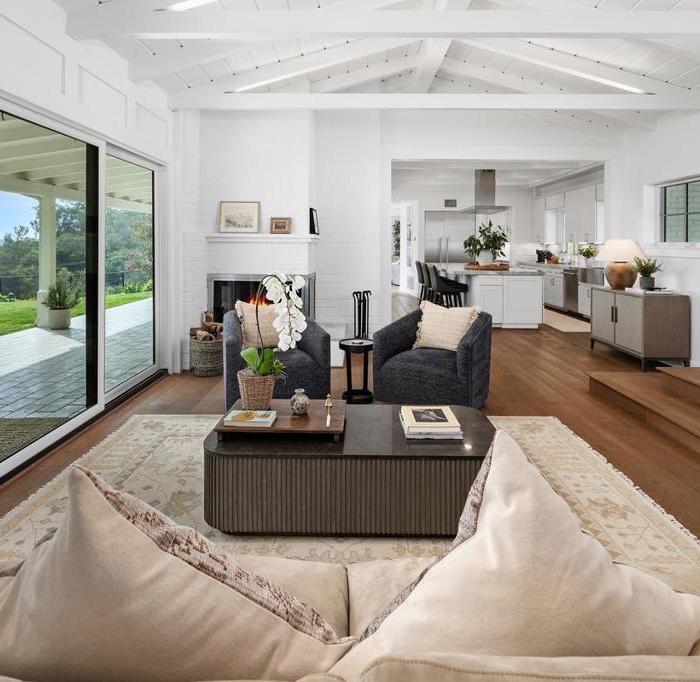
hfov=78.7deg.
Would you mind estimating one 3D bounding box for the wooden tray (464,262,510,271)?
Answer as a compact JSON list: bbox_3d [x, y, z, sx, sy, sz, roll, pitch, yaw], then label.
[{"bbox_3d":[2.386,-1.284,7.400,0.730,0.100,0.640,0,11,0],"label":"wooden tray"}]

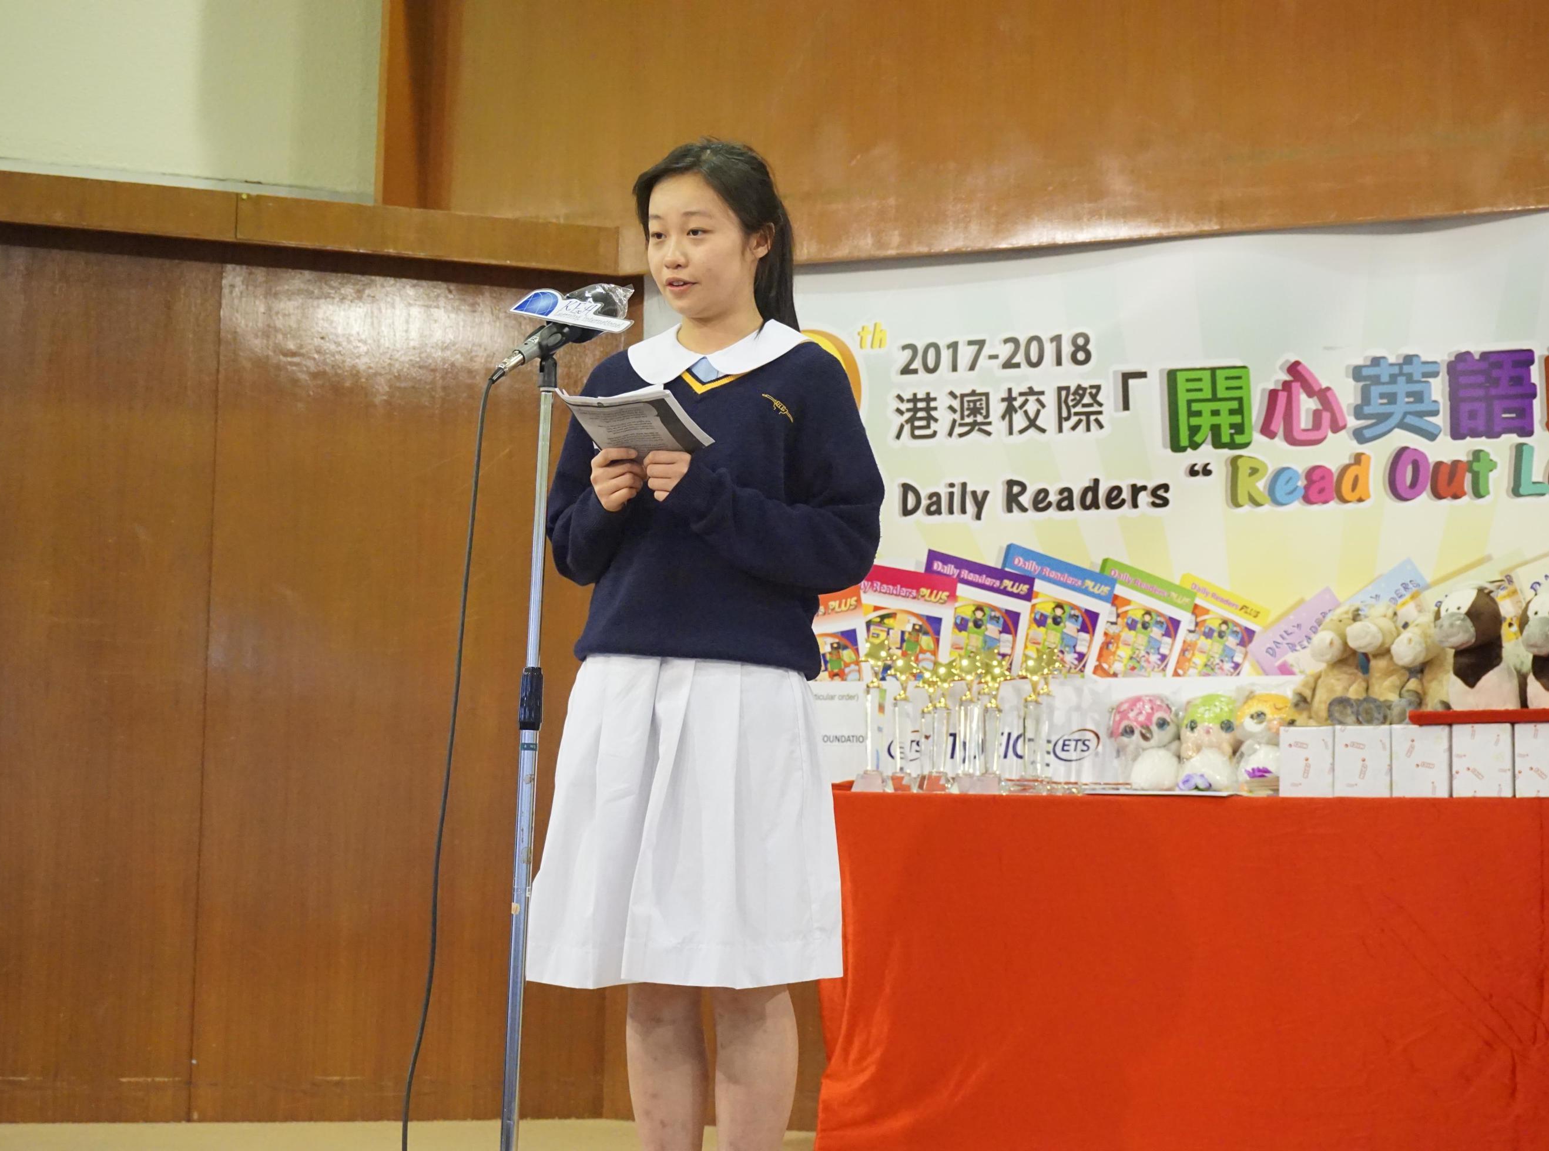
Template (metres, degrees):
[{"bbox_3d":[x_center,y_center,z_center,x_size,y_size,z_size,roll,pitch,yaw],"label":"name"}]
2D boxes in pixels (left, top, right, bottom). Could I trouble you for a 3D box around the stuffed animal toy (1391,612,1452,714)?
[{"bbox_3d":[1.056,0.149,4.910,0.108,0.190,0.130,-1,-6,24],"label":"stuffed animal toy"}]

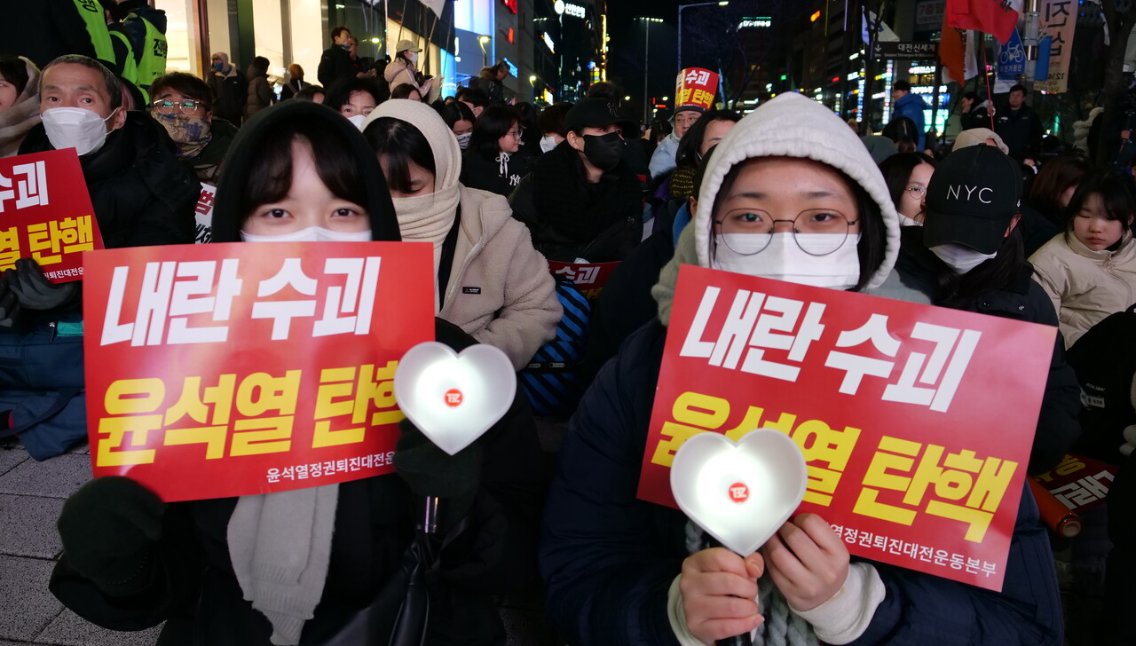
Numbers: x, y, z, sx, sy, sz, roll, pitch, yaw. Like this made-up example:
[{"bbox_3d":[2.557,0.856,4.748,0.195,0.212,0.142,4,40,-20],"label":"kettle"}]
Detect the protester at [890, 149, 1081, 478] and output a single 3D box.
[{"bbox_3d":[0.770,0.096,1.467,0.500,0.840,0.550,8,14,32],"label":"protester"}]

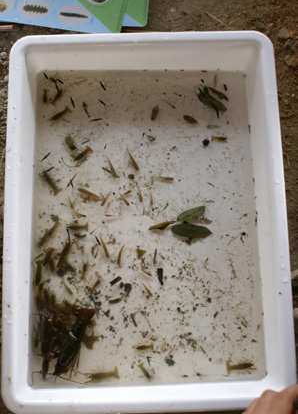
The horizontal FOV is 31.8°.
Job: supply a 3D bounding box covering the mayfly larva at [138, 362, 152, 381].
[{"bbox_3d":[-0.004,0.197,0.623,0.009,0.006,0.023,-33,83,-8],"label":"mayfly larva"}]

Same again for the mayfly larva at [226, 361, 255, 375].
[{"bbox_3d":[0.105,0.183,0.601,0.033,0.007,0.014,-4,79,-3],"label":"mayfly larva"}]

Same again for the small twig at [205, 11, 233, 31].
[{"bbox_3d":[0.097,-0.256,0.719,0.047,0.003,0.002,34,81,5],"label":"small twig"}]

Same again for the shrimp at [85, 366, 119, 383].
[{"bbox_3d":[-0.053,0.190,0.595,0.039,0.007,0.014,-4,79,-3],"label":"shrimp"}]

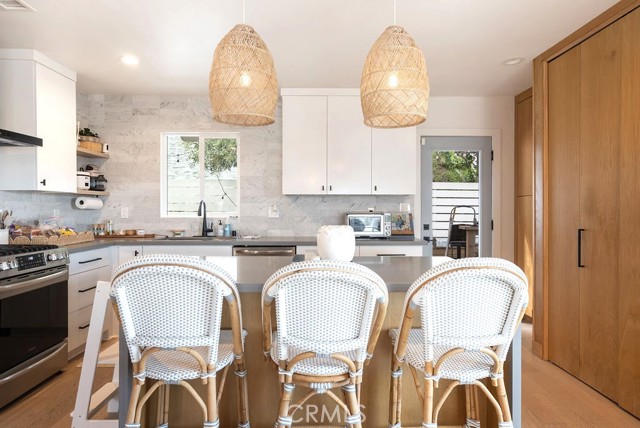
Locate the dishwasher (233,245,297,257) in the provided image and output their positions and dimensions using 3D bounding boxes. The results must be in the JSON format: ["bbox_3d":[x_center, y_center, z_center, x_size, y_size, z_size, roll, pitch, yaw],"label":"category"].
[{"bbox_3d":[-0.530,0.708,3.699,0.607,0.830,0.600,0,1,-1],"label":"dishwasher"}]

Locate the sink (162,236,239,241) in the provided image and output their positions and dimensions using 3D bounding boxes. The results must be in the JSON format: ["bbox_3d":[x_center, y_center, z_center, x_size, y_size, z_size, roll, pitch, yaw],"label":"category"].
[{"bbox_3d":[-1.236,0.359,3.656,0.750,0.220,0.440,0,1,-1],"label":"sink"}]

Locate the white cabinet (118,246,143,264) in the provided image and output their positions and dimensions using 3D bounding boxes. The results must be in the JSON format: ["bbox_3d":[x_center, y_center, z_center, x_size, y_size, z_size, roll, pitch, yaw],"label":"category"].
[{"bbox_3d":[-1.794,0.681,3.678,0.227,0.785,0.600,0,1,-1],"label":"white cabinet"}]

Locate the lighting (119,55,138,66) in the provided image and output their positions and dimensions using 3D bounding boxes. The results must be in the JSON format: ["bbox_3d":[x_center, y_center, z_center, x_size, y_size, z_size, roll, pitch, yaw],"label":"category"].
[{"bbox_3d":[-1.620,-1.287,2.991,0.160,0.030,0.160,0,1,-1],"label":"lighting"}]

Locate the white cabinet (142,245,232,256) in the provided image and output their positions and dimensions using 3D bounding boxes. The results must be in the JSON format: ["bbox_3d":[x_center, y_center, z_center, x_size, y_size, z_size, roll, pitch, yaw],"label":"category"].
[{"bbox_3d":[-1.259,0.681,3.686,0.850,0.785,0.600,0,1,-1],"label":"white cabinet"}]

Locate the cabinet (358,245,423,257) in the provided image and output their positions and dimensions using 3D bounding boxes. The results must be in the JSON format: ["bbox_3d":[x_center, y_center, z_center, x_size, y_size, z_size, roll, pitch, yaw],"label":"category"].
[{"bbox_3d":[0.679,0.680,3.716,0.603,0.785,0.600,0,1,-1],"label":"cabinet"}]

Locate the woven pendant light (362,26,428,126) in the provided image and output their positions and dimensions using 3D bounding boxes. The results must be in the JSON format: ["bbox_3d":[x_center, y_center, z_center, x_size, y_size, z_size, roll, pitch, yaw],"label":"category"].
[{"bbox_3d":[0.385,-0.729,1.844,0.350,0.505,0.350,0,1,-1],"label":"woven pendant light"}]

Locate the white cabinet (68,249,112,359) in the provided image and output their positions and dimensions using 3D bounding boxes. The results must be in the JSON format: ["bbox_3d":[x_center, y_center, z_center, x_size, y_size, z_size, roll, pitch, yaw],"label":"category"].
[{"bbox_3d":[-2.240,0.683,3.031,0.600,0.770,0.580,0,1,-1],"label":"white cabinet"}]

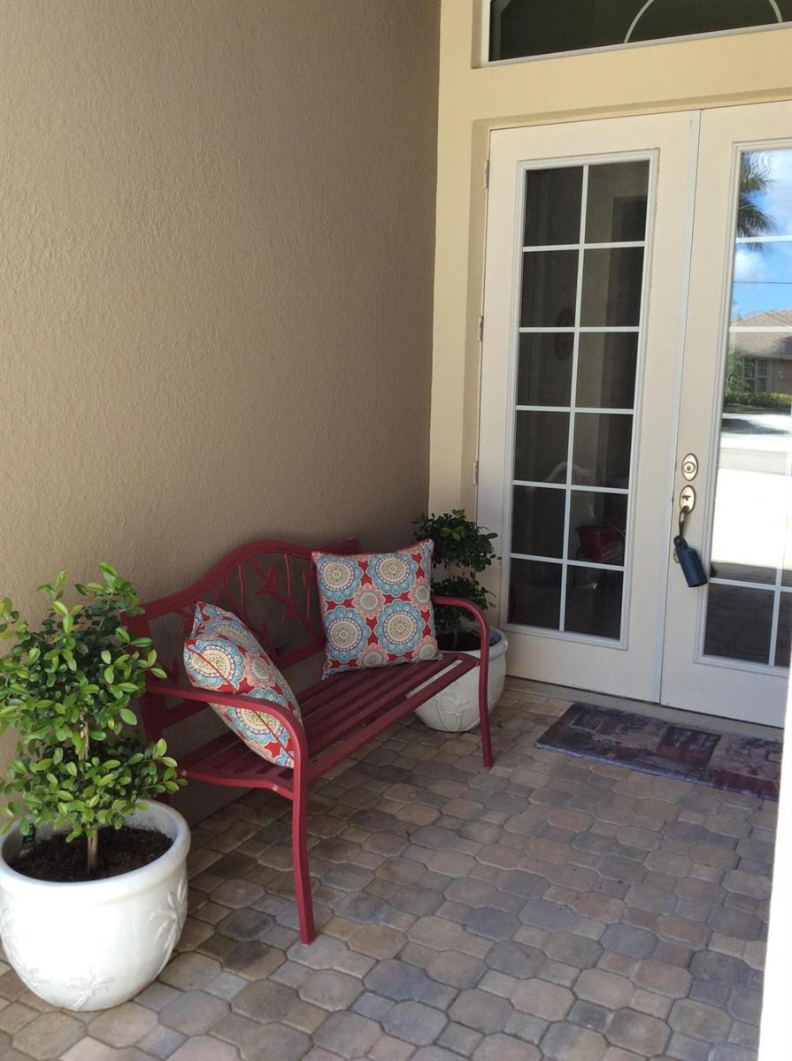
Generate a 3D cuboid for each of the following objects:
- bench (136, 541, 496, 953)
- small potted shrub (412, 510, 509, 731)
[{"bbox_3d":[-0.197,0.505,3.128,0.620,0.890,1.280,6,12,27],"label":"bench"},{"bbox_3d":[0.242,0.354,3.987,0.430,0.883,0.430,1,11,0],"label":"small potted shrub"}]

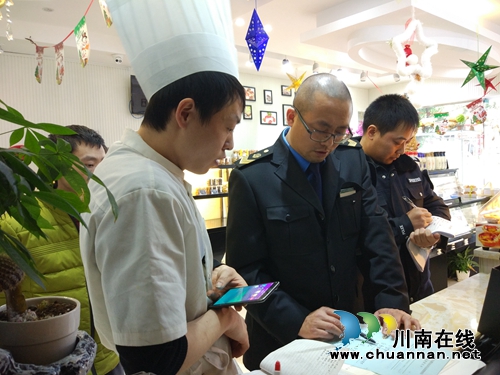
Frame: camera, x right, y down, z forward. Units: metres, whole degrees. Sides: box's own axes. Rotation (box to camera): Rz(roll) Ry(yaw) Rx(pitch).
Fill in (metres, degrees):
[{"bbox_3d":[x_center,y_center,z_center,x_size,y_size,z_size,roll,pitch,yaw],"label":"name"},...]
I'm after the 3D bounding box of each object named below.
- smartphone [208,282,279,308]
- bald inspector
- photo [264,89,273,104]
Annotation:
[{"bbox_3d":[-0.011,0.230,0.860,0.151,0.008,0.076,-19,6,35],"label":"smartphone"},{"bbox_3d":[0.211,0.505,1.236,0.550,1.660,0.530,-4,5,-25],"label":"bald inspector"},{"bbox_3d":[0.261,-1.271,5.700,0.153,0.197,0.020,-5,5,-37],"label":"photo"}]

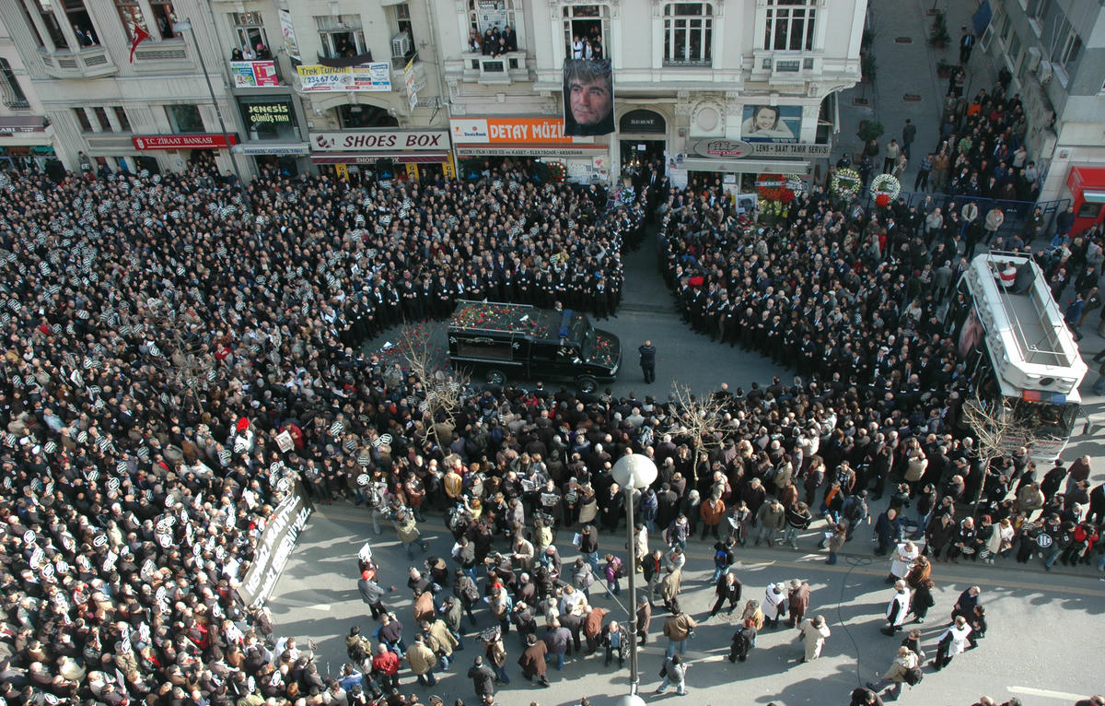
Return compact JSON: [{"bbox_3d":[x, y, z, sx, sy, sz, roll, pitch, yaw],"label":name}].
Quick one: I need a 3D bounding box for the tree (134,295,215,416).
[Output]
[{"bbox_3d":[-10.579,1.265,24.348,2.300,4.800,2.200,3,39,10],"label":"tree"}]

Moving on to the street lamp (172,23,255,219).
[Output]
[{"bbox_3d":[-13.317,-8.721,33.710,0.600,9.260,1.350,3,39,10],"label":"street lamp"}]

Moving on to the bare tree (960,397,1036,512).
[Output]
[{"bbox_3d":[10.873,2.849,20.751,1.950,3.800,1.850,3,39,10],"label":"bare tree"}]

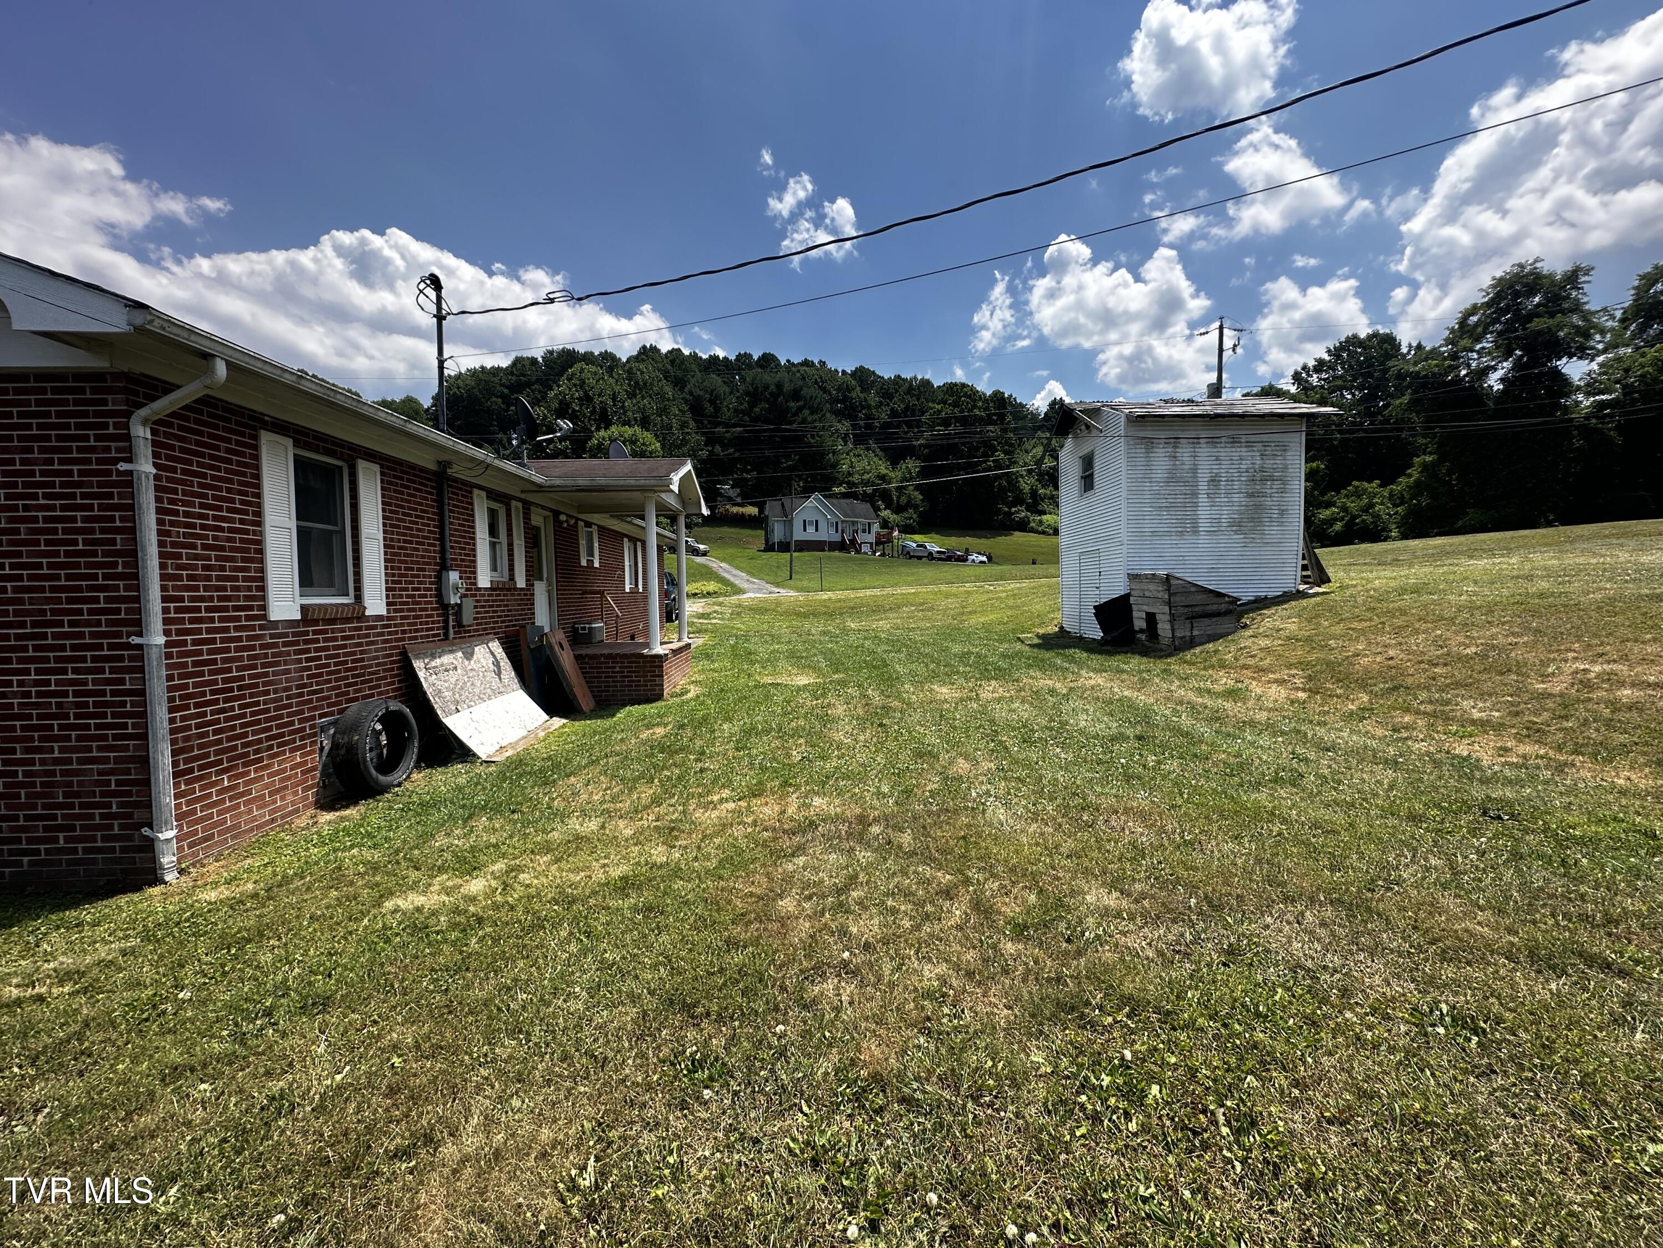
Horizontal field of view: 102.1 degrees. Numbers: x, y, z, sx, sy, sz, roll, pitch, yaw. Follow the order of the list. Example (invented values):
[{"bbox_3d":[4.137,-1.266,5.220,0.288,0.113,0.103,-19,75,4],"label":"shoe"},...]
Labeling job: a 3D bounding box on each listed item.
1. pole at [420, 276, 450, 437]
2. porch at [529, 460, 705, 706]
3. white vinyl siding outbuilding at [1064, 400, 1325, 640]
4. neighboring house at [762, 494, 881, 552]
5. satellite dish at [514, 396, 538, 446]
[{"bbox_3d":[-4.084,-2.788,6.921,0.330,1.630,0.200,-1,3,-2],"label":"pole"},{"bbox_3d":[-3.209,-0.710,10.193,2.204,3.485,2.973,-1,3,-2],"label":"porch"},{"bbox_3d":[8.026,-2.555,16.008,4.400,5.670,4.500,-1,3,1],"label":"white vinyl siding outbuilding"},{"bbox_3d":[-1.202,-12.425,83.000,13.000,7.000,9.500,-1,3,-12],"label":"neighboring house"},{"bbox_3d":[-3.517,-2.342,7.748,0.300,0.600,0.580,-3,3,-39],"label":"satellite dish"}]

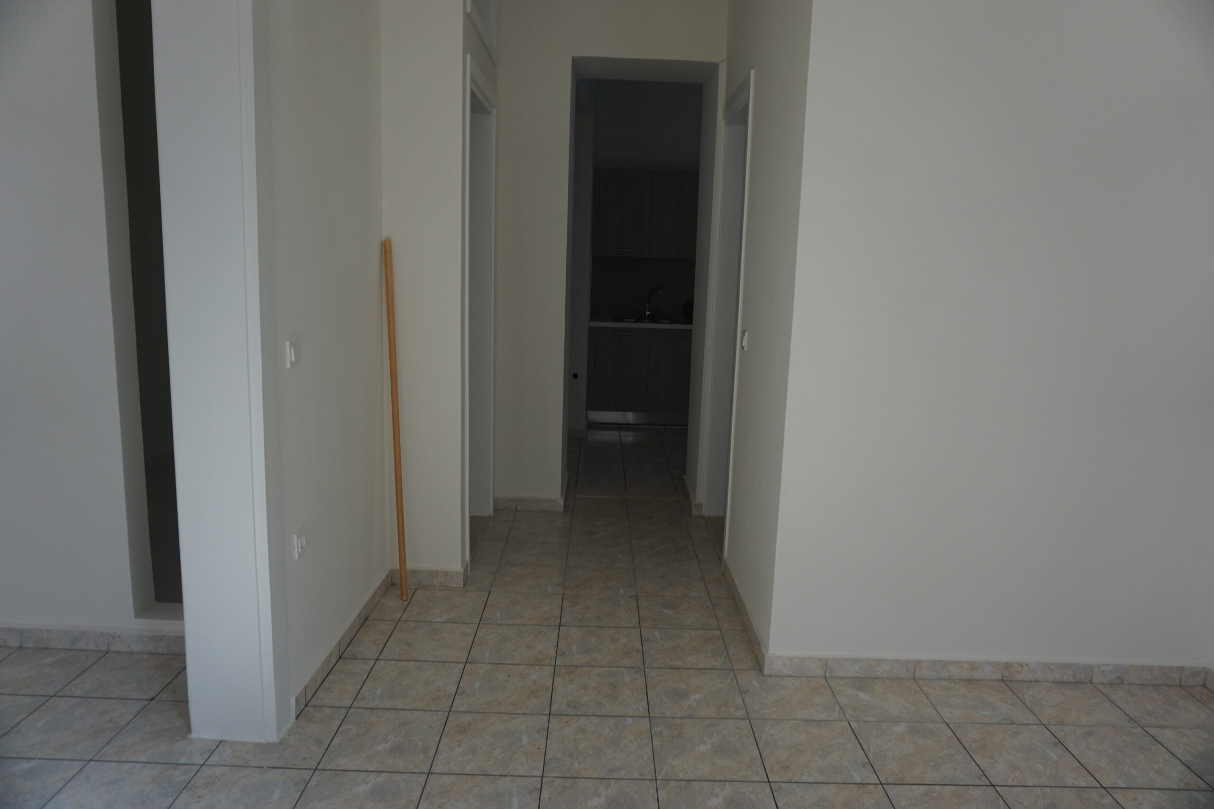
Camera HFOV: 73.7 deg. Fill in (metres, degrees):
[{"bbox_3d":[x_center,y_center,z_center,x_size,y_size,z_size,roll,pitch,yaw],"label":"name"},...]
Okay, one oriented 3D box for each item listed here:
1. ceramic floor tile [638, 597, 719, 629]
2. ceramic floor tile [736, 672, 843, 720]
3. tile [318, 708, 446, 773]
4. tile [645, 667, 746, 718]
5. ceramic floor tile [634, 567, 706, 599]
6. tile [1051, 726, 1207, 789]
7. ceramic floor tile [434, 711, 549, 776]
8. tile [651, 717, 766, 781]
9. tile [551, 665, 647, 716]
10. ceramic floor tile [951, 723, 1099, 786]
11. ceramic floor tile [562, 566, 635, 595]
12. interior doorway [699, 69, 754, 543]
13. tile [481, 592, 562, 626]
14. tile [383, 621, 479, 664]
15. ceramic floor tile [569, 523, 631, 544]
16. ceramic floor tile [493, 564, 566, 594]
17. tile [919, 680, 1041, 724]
[{"bbox_3d":[0.284,0.845,3.265,0.307,0.011,0.307,2,10,-1],"label":"ceramic floor tile"},{"bbox_3d":[0.629,1.018,2.827,0.323,0.010,0.323,2,10,-1],"label":"ceramic floor tile"},{"bbox_3d":[-0.676,1.035,2.489,0.323,0.010,0.323,2,10,-1],"label":"tile"},{"bbox_3d":[0.305,1.017,2.850,0.327,0.010,0.327,2,10,-1],"label":"tile"},{"bbox_3d":[0.298,0.845,3.825,0.327,0.010,0.327,2,10,-1],"label":"ceramic floor tile"},{"bbox_3d":[1.623,1.113,2.510,0.326,0.010,0.326,2,10,-1],"label":"tile"},{"bbox_3d":[-0.329,0.983,2.344,0.307,0.011,0.307,2,10,-1],"label":"ceramic floor tile"},{"bbox_3d":[0.288,1.002,2.350,0.307,0.011,0.307,2,10,-1],"label":"tile"},{"bbox_3d":[-0.024,0.999,2.819,0.323,0.010,0.323,2,10,-1],"label":"tile"},{"bbox_3d":[1.208,1.027,2.368,0.307,0.011,0.307,2,10,-1],"label":"ceramic floor tile"},{"bbox_3d":[-0.031,0.830,3.785,0.323,0.010,0.323,2,10,-1],"label":"ceramic floor tile"},{"bbox_3d":[0.630,-0.378,3.923,0.150,2.195,0.806,2,10,-1],"label":"interior doorway"},{"bbox_3d":[-0.359,0.881,3.492,0.327,0.010,0.327,2,10,-1],"label":"tile"},{"bbox_3d":[-0.641,0.868,2.950,0.307,0.011,0.307,2,10,-1],"label":"tile"},{"bbox_3d":[-0.033,0.714,4.434,0.326,0.010,0.326,2,10,-1],"label":"ceramic floor tile"},{"bbox_3d":[-0.358,0.820,3.782,0.323,0.010,0.323,2,10,-1],"label":"ceramic floor tile"},{"bbox_3d":[1.209,0.978,2.653,0.307,0.011,0.273,2,10,-1],"label":"tile"}]

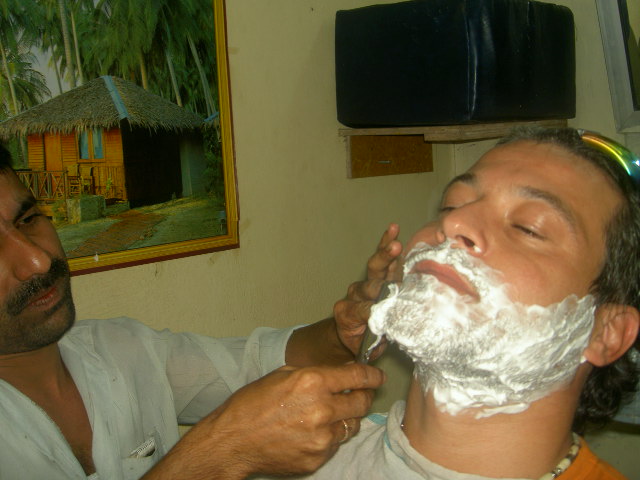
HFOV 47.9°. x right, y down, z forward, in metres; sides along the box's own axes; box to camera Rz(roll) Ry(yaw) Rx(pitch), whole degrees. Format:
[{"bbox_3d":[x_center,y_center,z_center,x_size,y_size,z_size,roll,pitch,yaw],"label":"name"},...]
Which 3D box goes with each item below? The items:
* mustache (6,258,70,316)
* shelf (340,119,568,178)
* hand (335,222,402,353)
[{"bbox_3d":[-0.249,0.043,0.635,0.070,0.028,0.025,-33,29,-24],"label":"mustache"},{"bbox_3d":[0.290,-0.211,1.680,0.540,0.105,0.200,-5,6,-19],"label":"shelf"},{"bbox_3d":[0.051,0.049,0.730,0.065,0.140,0.085,21,-5,-12],"label":"hand"}]

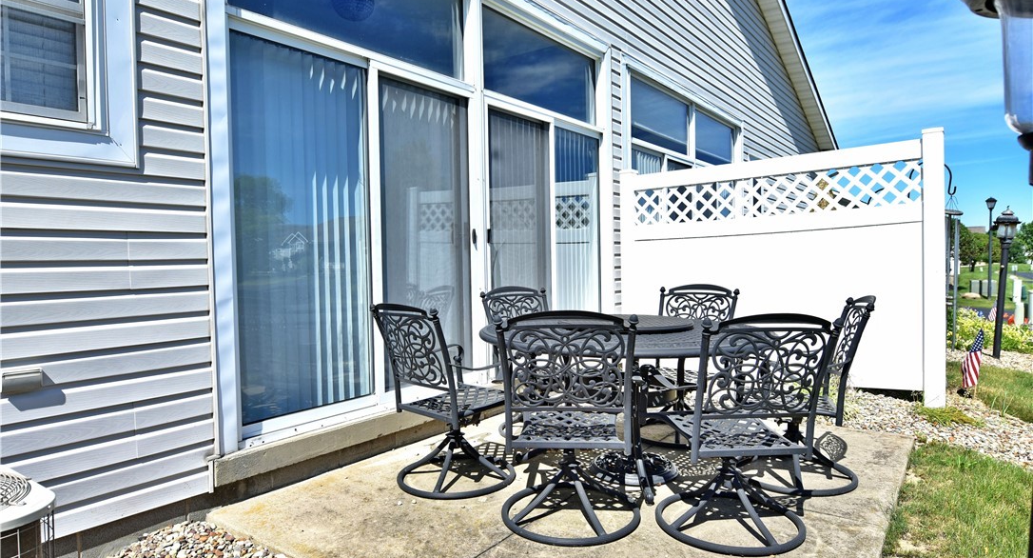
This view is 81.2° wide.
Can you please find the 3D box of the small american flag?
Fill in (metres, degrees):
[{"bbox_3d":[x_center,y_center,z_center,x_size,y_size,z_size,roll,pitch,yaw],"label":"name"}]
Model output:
[{"bbox_3d":[3.595,0.641,4.750,0.200,0.500,0.100,0,1,37],"label":"small american flag"}]

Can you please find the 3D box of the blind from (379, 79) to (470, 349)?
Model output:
[{"bbox_3d":[-0.565,-0.294,3.866,0.060,1.922,0.827,0,1,37],"label":"blind"}]

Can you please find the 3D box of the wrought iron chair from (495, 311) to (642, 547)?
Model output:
[{"bbox_3d":[0.223,0.564,2.576,0.610,0.920,0.640,-1,1,6],"label":"wrought iron chair"}]

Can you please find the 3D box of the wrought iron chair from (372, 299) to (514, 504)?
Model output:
[{"bbox_3d":[-0.329,0.565,3.086,0.640,0.920,0.610,-2,2,-44],"label":"wrought iron chair"}]

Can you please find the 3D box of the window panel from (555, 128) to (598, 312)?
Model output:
[{"bbox_3d":[0.552,-0.348,5.348,0.060,1.915,0.773,0,1,37],"label":"window panel"}]

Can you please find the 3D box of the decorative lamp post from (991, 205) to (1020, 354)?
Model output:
[{"bbox_3d":[6.079,0.041,7.500,0.270,1.870,0.270,3,1,37],"label":"decorative lamp post"}]

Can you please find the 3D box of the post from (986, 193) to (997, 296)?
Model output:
[{"bbox_3d":[16.525,-1.061,21.000,0.340,3.500,0.340,0,1,37],"label":"post"}]

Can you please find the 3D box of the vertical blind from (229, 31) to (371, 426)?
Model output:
[{"bbox_3d":[-1.093,-0.253,3.165,0.060,1.906,0.833,0,1,37],"label":"vertical blind"}]

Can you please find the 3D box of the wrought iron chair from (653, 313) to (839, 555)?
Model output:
[{"bbox_3d":[0.875,0.553,2.472,0.610,0.920,0.640,-1,1,-9],"label":"wrought iron chair"}]

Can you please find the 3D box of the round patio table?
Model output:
[{"bbox_3d":[0.580,0.630,3.151,1.530,0.750,1.530,-1,1,0],"label":"round patio table"}]

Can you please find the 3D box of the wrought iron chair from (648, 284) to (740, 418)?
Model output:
[{"bbox_3d":[1.048,0.522,3.830,0.610,0.920,0.640,0,2,41],"label":"wrought iron chair"}]

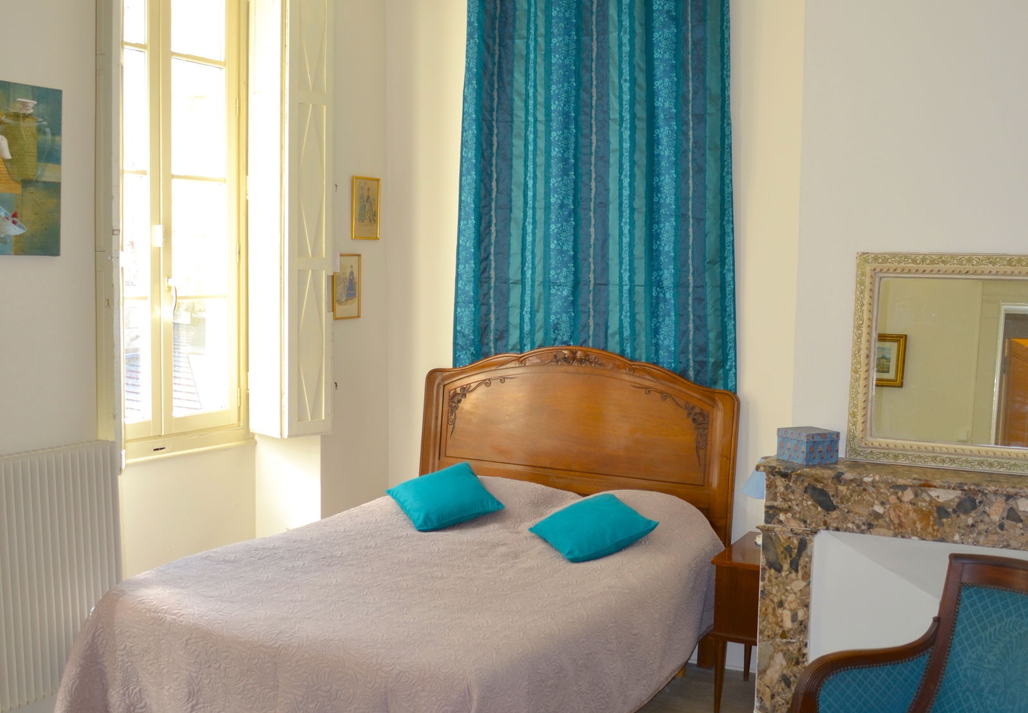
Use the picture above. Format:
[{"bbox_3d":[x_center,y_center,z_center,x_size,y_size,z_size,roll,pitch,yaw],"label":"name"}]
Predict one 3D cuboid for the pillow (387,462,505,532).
[{"bbox_3d":[-0.299,0.603,4.965,0.400,0.120,0.400,-15,27,-20],"label":"pillow"}]

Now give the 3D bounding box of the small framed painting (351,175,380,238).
[{"bbox_3d":[-0.686,-0.678,5.311,0.022,0.284,0.206,4,6,31],"label":"small framed painting"}]

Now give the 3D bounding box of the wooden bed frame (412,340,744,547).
[{"bbox_3d":[0.252,0.619,5.075,1.515,1.337,0.100,4,5,28],"label":"wooden bed frame"}]

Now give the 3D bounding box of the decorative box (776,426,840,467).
[{"bbox_3d":[0.970,0.294,3.819,0.147,0.105,0.142,-2,6,-31],"label":"decorative box"}]

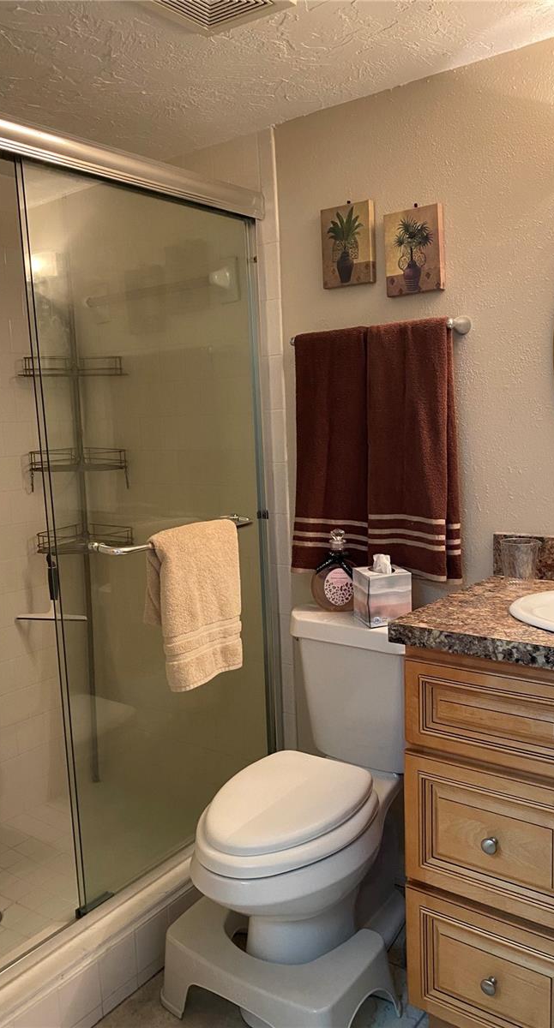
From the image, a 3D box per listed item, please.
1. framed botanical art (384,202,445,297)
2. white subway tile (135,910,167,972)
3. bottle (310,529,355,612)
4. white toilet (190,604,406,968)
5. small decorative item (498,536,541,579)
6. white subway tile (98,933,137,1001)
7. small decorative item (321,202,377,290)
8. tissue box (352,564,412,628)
[{"bbox_3d":[0.333,-0.634,1.875,0.145,0.199,0.026,3,9,37],"label":"framed botanical art"},{"bbox_3d":[-0.303,1.025,1.865,0.009,0.110,0.110,3,9,37],"label":"white subway tile"},{"bbox_3d":[0.163,0.153,2.075,0.138,0.218,0.070,-2,8,4],"label":"bottle"},{"bbox_3d":[0.059,0.703,1.841,0.420,0.797,0.690,3,9,37],"label":"white toilet"},{"bbox_3d":[0.574,0.115,1.826,0.091,0.097,0.091,3,9,37],"label":"small decorative item"},{"bbox_3d":[-0.372,1.054,1.803,0.009,0.110,0.108,3,9,37],"label":"white subway tile"},{"bbox_3d":[0.182,-0.685,1.981,0.145,0.199,0.026,3,9,37],"label":"small decorative item"},{"bbox_3d":[0.269,0.208,1.970,0.112,0.128,0.112,-4,8,-14],"label":"tissue box"}]

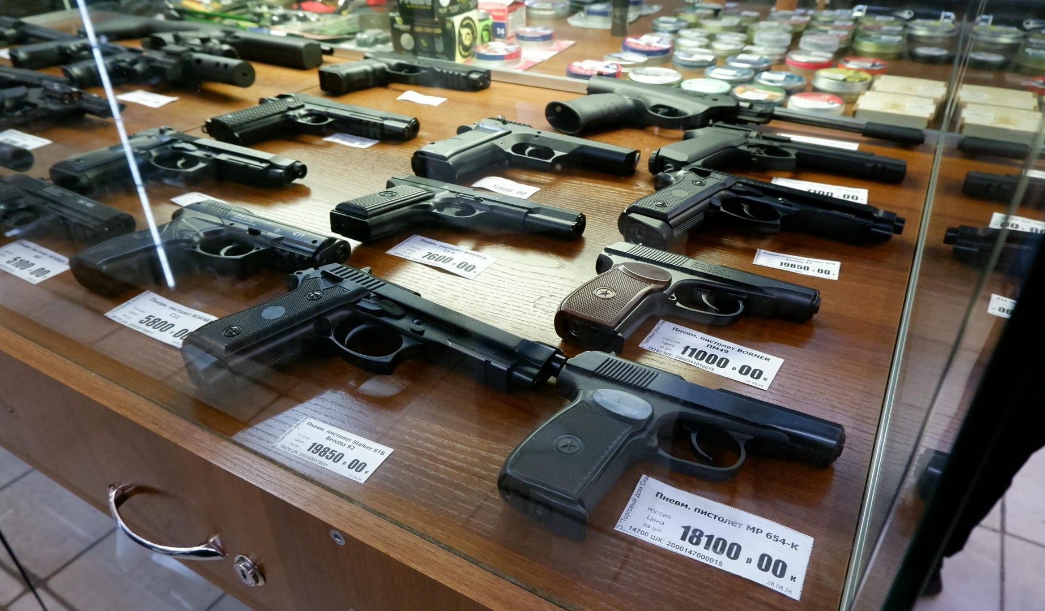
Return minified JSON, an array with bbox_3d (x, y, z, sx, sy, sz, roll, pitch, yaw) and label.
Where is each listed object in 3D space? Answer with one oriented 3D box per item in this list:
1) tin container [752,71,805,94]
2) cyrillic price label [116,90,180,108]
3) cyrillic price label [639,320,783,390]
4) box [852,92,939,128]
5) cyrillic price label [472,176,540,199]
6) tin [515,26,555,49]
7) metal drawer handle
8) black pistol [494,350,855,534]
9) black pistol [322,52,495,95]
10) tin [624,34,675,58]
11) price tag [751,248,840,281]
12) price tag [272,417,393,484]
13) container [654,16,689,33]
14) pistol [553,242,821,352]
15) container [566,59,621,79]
[{"bbox_3d":[0.323,-0.277,0.837,0.062,0.020,0.062,-1,35,1],"label":"tin container"},{"bbox_3d":[-0.510,-0.282,0.904,0.090,0.005,0.037,17,38,25],"label":"cyrillic price label"},{"bbox_3d":[0.124,0.031,0.431,0.085,0.003,0.036,19,39,27],"label":"cyrillic price label"},{"bbox_3d":[0.427,-0.224,0.760,0.078,0.014,0.075,13,38,18],"label":"box"},{"bbox_3d":[-0.015,-0.115,0.647,0.062,0.006,0.027,17,38,24],"label":"cyrillic price label"},{"bbox_3d":[0.021,-0.427,1.060,0.063,0.020,0.063,-1,35,1],"label":"tin"},{"bbox_3d":[-0.257,0.151,0.454,0.121,0.022,0.025,17,39,24],"label":"metal drawer handle"},{"bbox_3d":[0.082,0.080,0.352,0.165,0.033,0.128,15,38,20],"label":"black pistol"},{"bbox_3d":[-0.166,-0.316,0.906,0.212,0.033,0.138,17,39,22],"label":"black pistol"},{"bbox_3d":[0.187,-0.382,0.990,0.075,0.020,0.075,-1,35,1],"label":"tin"},{"bbox_3d":[0.215,-0.033,0.521,0.063,0.003,0.027,13,38,20],"label":"price tag"},{"bbox_3d":[-0.106,0.080,0.371,0.063,0.003,0.027,15,38,22],"label":"price tag"},{"bbox_3d":[0.270,-0.508,1.201,0.061,0.017,0.061,6,35,10],"label":"container"},{"bbox_3d":[0.112,0.007,0.442,0.162,0.031,0.125,13,34,20],"label":"pistol"},{"bbox_3d":[0.096,-0.310,0.891,0.074,0.020,0.074,-1,35,1],"label":"container"}]

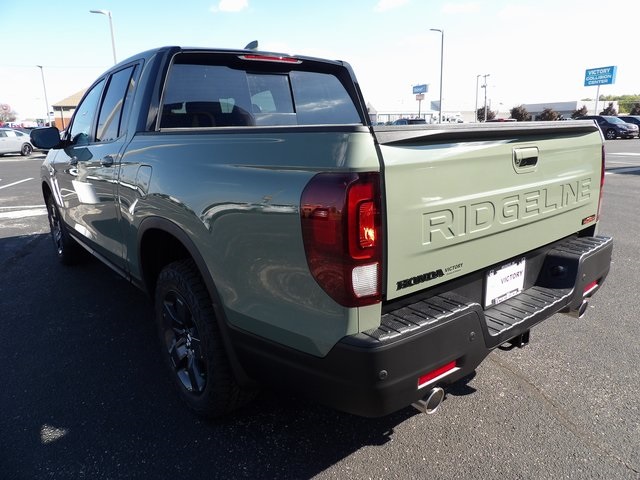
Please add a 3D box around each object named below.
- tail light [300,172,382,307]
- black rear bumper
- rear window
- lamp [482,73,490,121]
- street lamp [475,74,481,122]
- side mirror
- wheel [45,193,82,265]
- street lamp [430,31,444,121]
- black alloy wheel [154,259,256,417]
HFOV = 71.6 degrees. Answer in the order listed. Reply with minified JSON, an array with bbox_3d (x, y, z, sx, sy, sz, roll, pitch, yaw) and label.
[{"bbox_3d":[0.064,0.002,1.219,0.175,0.365,0.195,-12,18,-38],"label":"tail light"},{"bbox_3d":[0.628,0.223,1.949,1.900,0.360,0.680,-12,18,-38],"label":"black rear bumper"},{"bbox_3d":[-0.301,-0.905,2.828,1.500,0.430,0.070,-12,5,-38],"label":"rear window"},{"bbox_3d":[23.900,-19.026,63.425,1.000,8.500,0.400,2,14,10],"label":"lamp"},{"bbox_3d":[22.290,-18.684,62.346,0.800,8.400,0.350,6,15,24],"label":"street lamp"},{"bbox_3d":[-2.179,-0.816,3.529,0.225,0.170,0.140,-12,18,-38],"label":"side mirror"},{"bbox_3d":[-2.554,-0.114,4.519,0.245,0.740,0.740,-12,18,-38],"label":"wheel"},{"bbox_3d":[8.285,-10.755,31.899,1.050,8.000,0.350,-6,15,-21],"label":"street lamp"},{"bbox_3d":[-0.547,0.449,2.117,0.245,0.740,0.740,-12,18,-38],"label":"black alloy wheel"}]

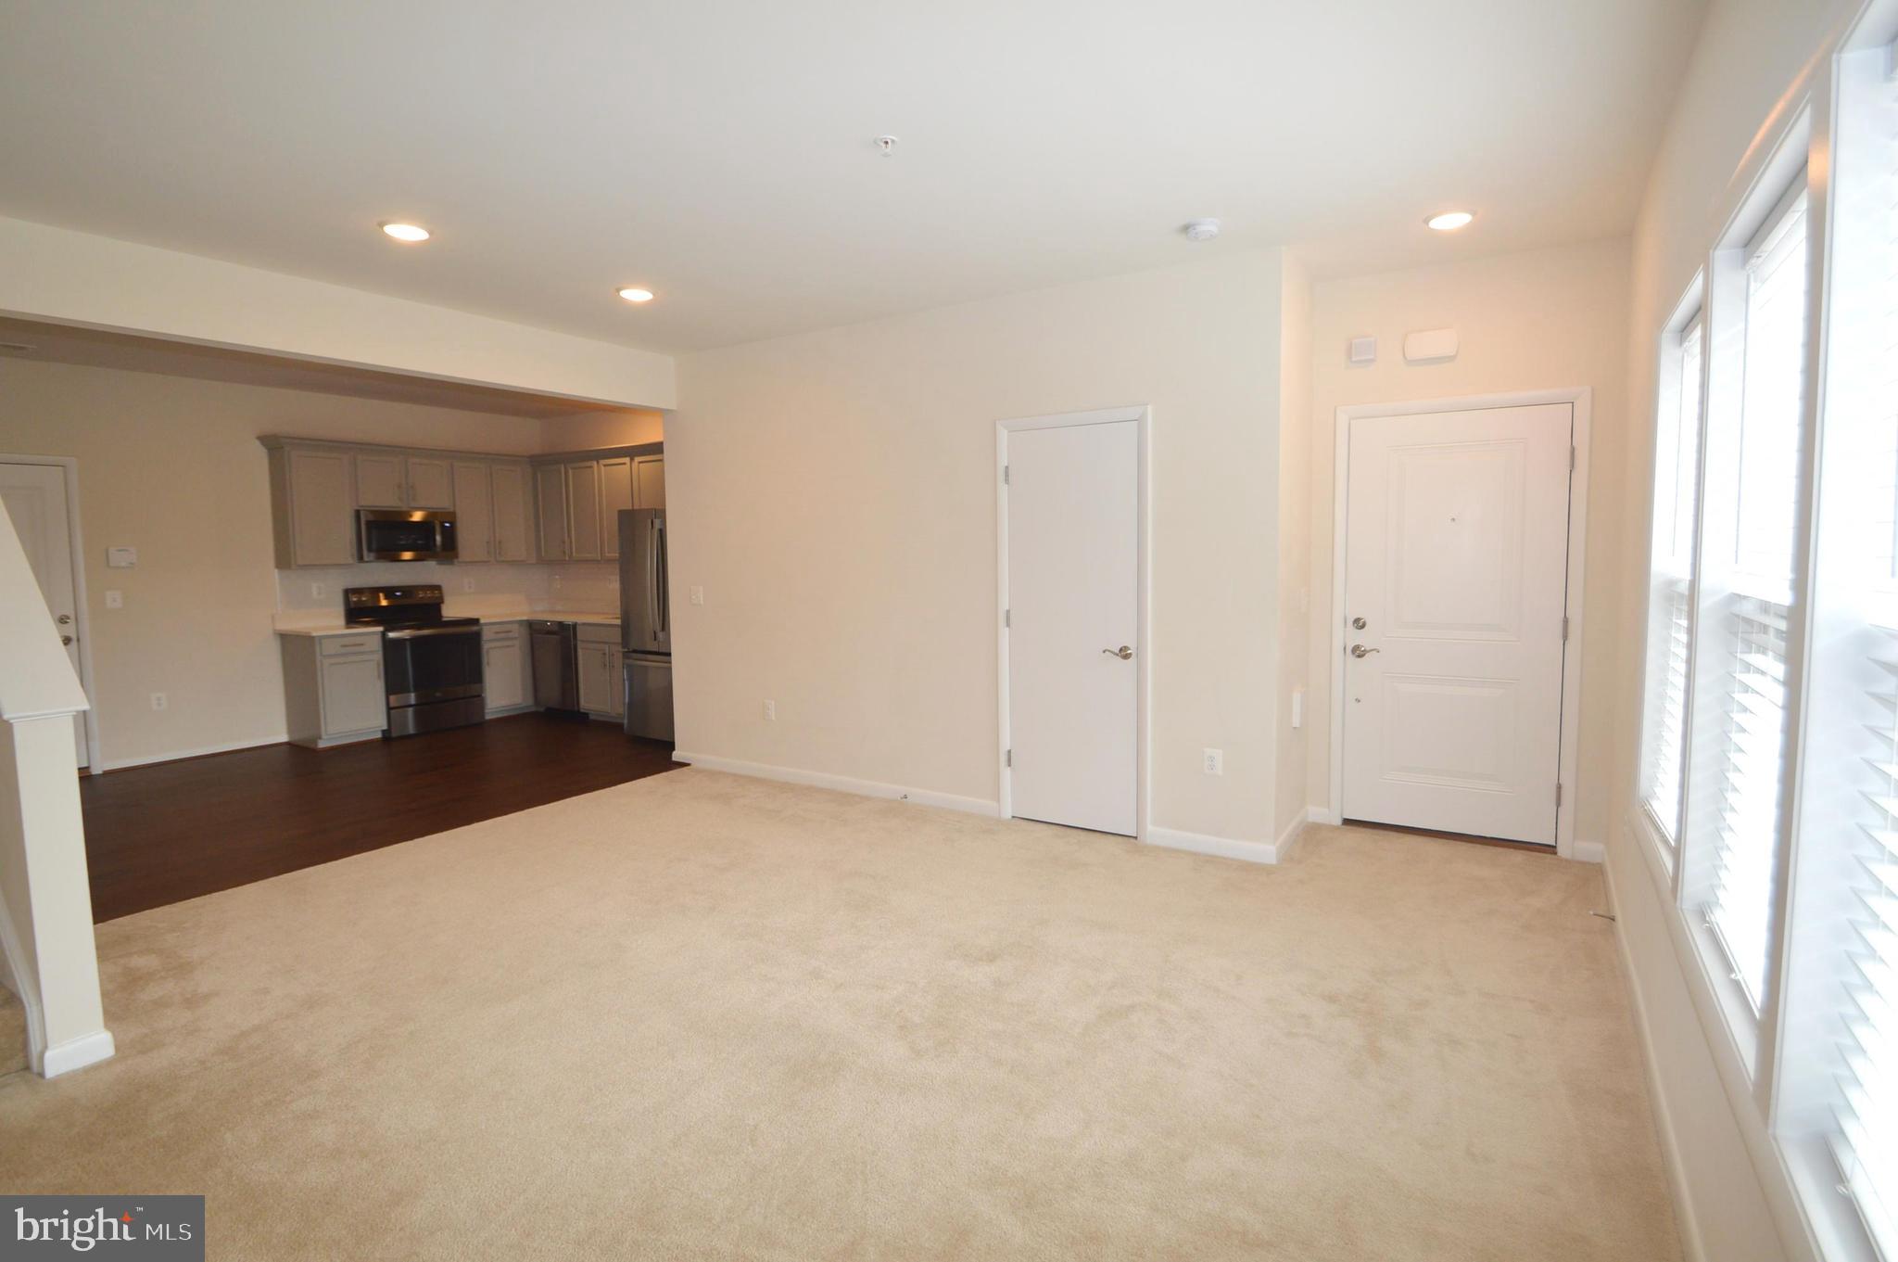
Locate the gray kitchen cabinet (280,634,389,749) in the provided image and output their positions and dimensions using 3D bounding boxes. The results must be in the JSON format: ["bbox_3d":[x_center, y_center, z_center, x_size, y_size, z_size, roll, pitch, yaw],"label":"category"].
[{"bbox_3d":[-4.995,0.457,6.852,0.611,0.899,0.485,2,6,32],"label":"gray kitchen cabinet"}]

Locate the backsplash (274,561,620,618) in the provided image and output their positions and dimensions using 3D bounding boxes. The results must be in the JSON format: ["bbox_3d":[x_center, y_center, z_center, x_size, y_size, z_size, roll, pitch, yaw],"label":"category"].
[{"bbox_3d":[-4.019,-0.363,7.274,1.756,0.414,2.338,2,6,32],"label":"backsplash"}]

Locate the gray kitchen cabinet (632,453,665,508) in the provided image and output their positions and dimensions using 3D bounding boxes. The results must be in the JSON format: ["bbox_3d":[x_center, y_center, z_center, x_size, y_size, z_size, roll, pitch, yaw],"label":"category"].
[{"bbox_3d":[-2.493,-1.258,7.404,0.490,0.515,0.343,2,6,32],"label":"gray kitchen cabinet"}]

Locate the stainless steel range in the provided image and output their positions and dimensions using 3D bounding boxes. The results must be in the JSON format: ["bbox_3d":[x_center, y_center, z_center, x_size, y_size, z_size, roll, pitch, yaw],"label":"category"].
[{"bbox_3d":[-4.623,0.253,7.338,0.687,1.212,0.773,2,6,32],"label":"stainless steel range"}]

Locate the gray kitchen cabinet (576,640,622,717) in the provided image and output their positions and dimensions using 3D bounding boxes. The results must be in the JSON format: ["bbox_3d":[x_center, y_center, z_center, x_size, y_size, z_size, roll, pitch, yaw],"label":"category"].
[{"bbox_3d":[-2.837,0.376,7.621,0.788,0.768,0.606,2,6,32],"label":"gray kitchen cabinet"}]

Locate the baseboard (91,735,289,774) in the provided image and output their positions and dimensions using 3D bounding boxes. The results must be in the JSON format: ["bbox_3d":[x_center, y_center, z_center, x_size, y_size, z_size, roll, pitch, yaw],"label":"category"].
[{"bbox_3d":[-5.668,0.923,6.373,0.018,0.071,1.116,2,6,32],"label":"baseboard"}]

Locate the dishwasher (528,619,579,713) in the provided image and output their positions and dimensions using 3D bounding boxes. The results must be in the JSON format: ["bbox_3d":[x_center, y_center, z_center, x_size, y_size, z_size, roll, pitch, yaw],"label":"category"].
[{"bbox_3d":[-3.444,0.328,7.991,0.616,0.838,0.606,2,6,32],"label":"dishwasher"}]

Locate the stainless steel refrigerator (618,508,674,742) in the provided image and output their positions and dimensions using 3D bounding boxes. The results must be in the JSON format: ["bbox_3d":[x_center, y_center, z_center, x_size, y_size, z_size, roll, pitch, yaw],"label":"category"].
[{"bbox_3d":[-1.999,-0.046,6.839,0.909,1.818,0.869,2,6,32],"label":"stainless steel refrigerator"}]

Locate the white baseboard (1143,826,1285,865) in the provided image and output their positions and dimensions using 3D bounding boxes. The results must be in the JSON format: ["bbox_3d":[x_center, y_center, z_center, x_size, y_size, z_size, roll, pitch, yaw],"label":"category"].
[{"bbox_3d":[1.233,1.019,4.009,0.616,0.086,0.018,2,6,32],"label":"white baseboard"}]

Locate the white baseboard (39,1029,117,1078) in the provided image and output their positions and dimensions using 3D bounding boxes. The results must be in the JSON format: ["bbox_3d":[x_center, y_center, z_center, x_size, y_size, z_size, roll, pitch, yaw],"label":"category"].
[{"bbox_3d":[-2.502,1.210,2.424,0.022,0.081,0.144,2,6,32],"label":"white baseboard"}]

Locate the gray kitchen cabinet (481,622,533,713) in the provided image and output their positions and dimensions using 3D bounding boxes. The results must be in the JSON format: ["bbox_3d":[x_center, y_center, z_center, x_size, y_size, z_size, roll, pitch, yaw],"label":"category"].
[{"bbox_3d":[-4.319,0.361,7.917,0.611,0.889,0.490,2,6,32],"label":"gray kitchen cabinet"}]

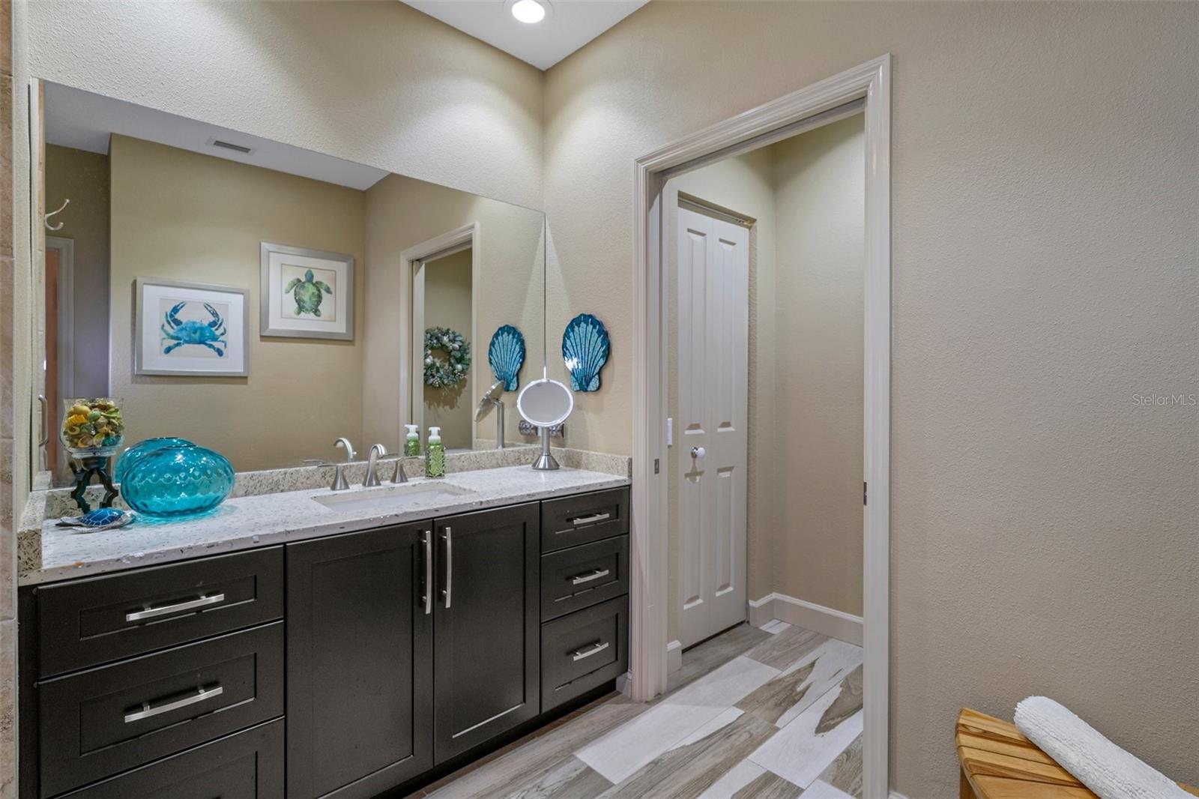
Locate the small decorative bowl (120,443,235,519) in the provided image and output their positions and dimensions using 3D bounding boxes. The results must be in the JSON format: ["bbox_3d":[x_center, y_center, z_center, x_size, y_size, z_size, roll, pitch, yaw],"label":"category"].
[{"bbox_3d":[-1.135,0.220,1.441,0.240,0.190,0.240,0,1,-43],"label":"small decorative bowl"}]

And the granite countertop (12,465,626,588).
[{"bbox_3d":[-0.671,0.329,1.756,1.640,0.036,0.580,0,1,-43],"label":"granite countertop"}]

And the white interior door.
[{"bbox_3d":[0.537,0.137,2.566,0.600,2.000,0.038,0,1,-43],"label":"white interior door"}]

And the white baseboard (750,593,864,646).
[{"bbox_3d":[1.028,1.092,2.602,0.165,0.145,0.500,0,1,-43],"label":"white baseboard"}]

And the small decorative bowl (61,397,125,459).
[{"bbox_3d":[-1.304,0.075,1.373,0.120,0.152,0.120,0,1,-43],"label":"small decorative bowl"}]

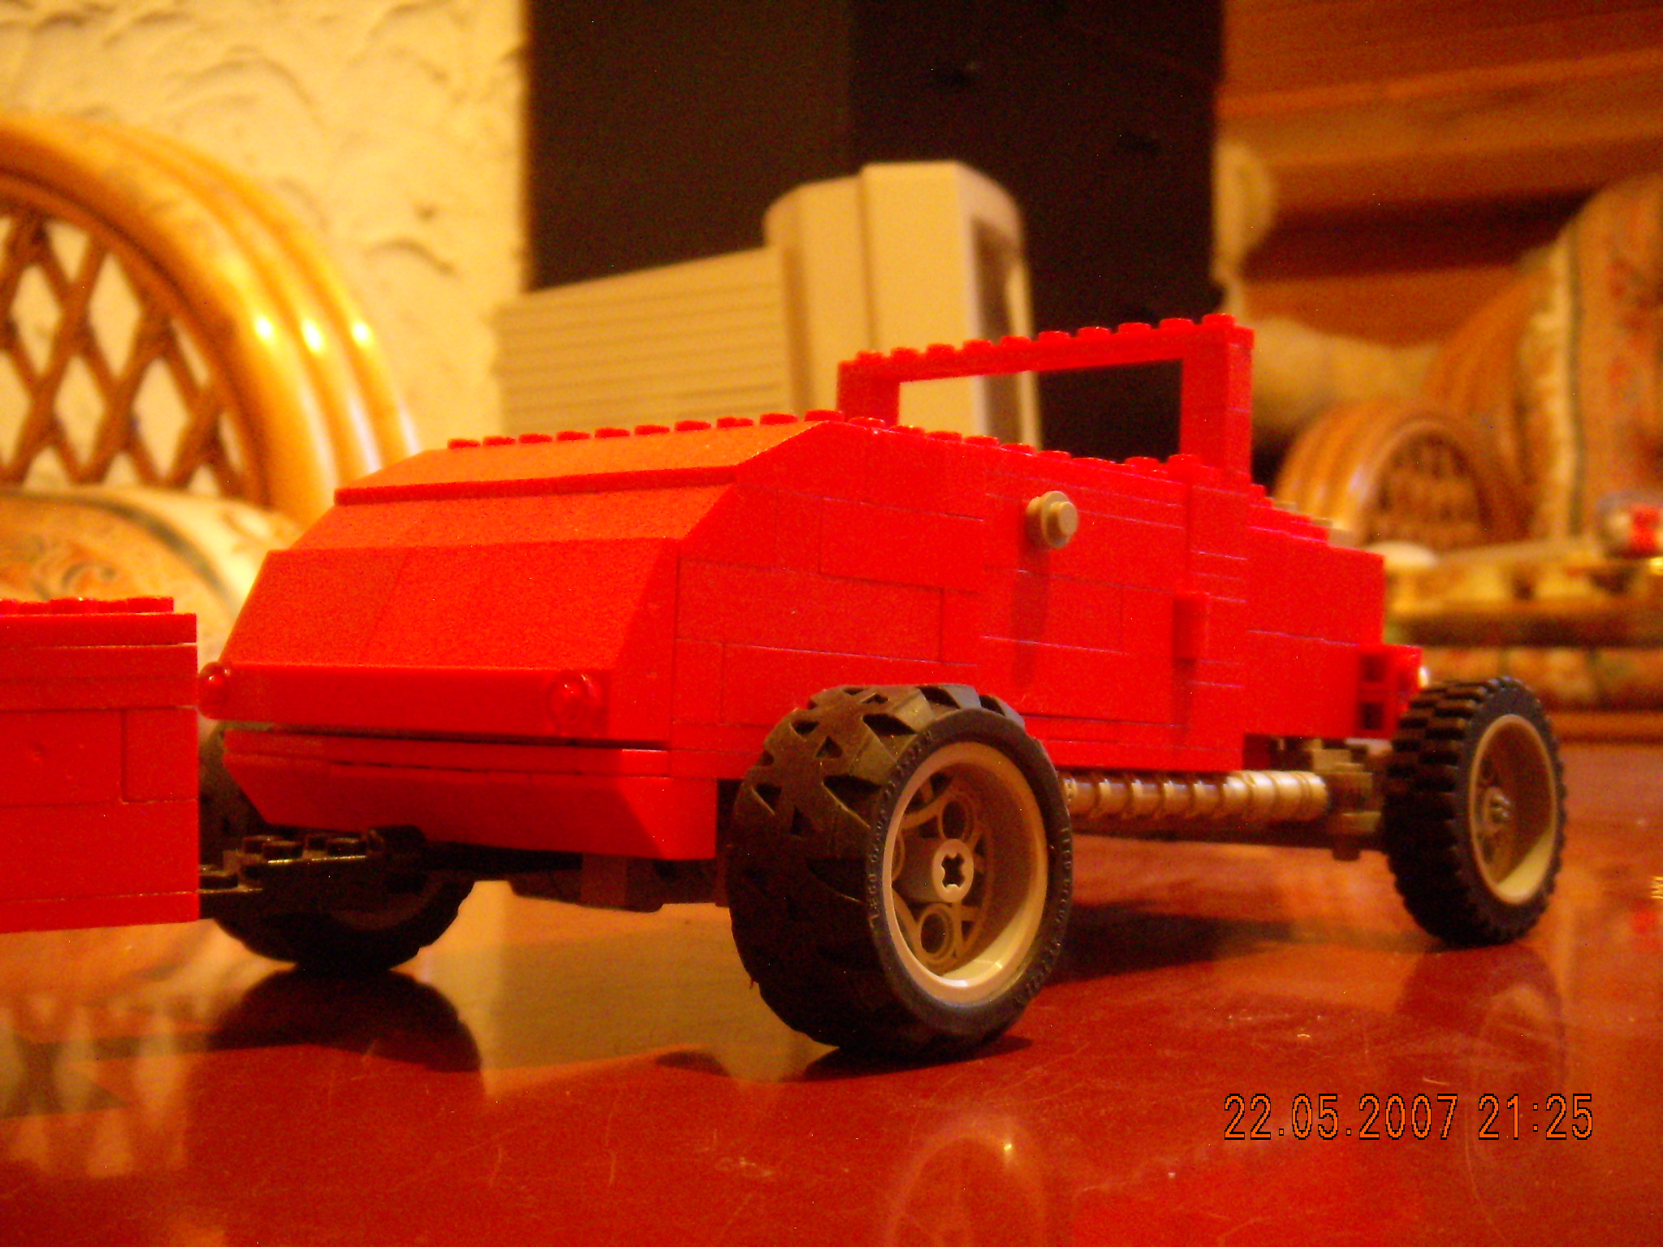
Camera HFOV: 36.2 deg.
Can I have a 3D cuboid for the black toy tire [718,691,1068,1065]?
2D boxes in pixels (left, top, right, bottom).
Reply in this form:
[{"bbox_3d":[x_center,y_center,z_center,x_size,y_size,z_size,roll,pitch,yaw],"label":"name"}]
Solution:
[{"bbox_3d":[0.009,0.029,0.305,0.022,0.044,0.044,0,-1,42],"label":"black toy tire"}]

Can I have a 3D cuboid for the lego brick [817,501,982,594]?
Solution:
[{"bbox_3d":[0.007,-0.010,0.332,0.008,0.010,0.032,0,-4,42],"label":"lego brick"}]

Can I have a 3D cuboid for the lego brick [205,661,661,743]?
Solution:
[{"bbox_3d":[-0.052,0.010,0.322,0.080,0.008,0.009,0,-4,42],"label":"lego brick"}]

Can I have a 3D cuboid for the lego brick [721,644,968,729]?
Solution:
[{"bbox_3d":[0.000,0.009,0.325,0.008,0.010,0.048,0,-4,42],"label":"lego brick"}]

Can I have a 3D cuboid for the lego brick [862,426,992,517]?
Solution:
[{"bbox_3d":[0.010,-0.019,0.336,0.008,0.010,0.024,0,-4,42],"label":"lego brick"}]

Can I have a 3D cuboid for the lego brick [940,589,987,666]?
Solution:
[{"bbox_3d":[0.014,0.001,0.341,0.008,0.010,0.008,0,-4,42],"label":"lego brick"}]

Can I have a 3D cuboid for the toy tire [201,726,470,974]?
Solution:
[{"bbox_3d":[-0.074,0.030,0.380,0.022,0.044,0.044,0,-1,42],"label":"toy tire"}]

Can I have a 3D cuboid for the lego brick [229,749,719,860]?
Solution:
[{"bbox_3d":[-0.049,0.023,0.325,0.080,0.010,0.016,0,-4,42],"label":"lego brick"}]

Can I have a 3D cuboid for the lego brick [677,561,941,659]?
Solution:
[{"bbox_3d":[-0.005,-0.001,0.320,0.008,0.010,0.048,0,-4,42],"label":"lego brick"}]

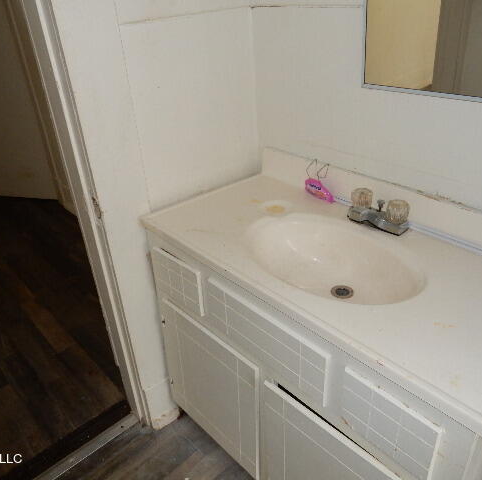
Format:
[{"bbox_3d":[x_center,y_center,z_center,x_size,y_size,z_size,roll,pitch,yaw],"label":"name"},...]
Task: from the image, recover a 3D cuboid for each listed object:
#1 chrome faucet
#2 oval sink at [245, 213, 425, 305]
[{"bbox_3d":[0.334,-0.067,1.151,0.106,0.071,0.153,-25,35,-34],"label":"chrome faucet"},{"bbox_3d":[0.202,0.092,1.101,0.313,0.147,0.462,-25,35,-34],"label":"oval sink"}]

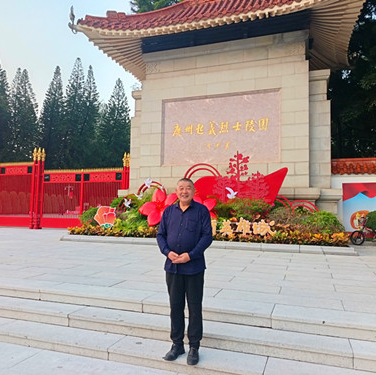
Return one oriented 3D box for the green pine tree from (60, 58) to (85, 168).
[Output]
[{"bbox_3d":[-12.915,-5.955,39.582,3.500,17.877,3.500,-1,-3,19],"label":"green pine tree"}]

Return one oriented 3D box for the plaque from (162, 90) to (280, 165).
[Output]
[{"bbox_3d":[1.099,-2.079,12.459,4.347,2.516,0.150,-1,-3,19],"label":"plaque"}]

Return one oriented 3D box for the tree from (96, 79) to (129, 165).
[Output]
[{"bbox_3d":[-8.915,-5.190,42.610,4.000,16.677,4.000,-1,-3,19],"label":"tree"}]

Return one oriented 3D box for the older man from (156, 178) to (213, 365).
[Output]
[{"bbox_3d":[-0.029,0.780,3.412,0.560,1.700,0.360,0,-3,3],"label":"older man"}]

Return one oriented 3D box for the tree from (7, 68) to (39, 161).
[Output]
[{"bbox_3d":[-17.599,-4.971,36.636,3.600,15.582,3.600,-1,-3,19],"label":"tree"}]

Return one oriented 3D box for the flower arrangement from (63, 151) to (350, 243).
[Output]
[{"bbox_3d":[0.428,0.291,10.928,8.200,2.771,2.250,-1,-3,19],"label":"flower arrangement"}]

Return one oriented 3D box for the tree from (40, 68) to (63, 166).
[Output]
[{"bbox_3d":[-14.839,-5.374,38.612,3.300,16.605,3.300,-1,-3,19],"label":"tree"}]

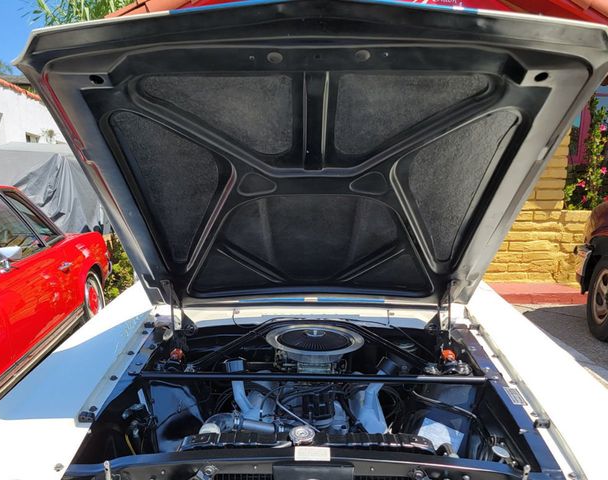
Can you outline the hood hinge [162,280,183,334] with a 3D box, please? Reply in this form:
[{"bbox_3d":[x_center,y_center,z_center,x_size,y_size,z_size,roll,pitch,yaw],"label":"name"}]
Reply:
[{"bbox_3d":[-0.523,0.268,1.770,0.050,0.210,0.080,0,8,0],"label":"hood hinge"}]

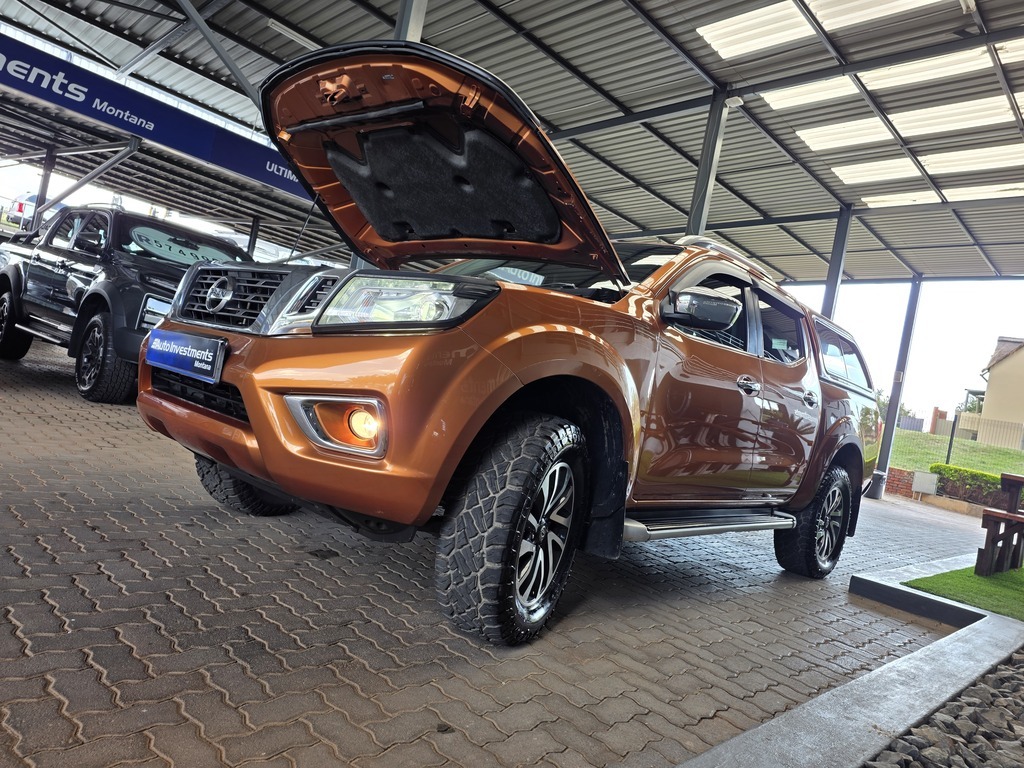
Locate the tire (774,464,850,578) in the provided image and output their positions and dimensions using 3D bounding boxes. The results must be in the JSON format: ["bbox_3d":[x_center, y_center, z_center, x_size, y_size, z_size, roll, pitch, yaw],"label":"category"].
[{"bbox_3d":[2.077,0.928,4.679,0.265,0.765,0.770,10,-1,42],"label":"tire"}]

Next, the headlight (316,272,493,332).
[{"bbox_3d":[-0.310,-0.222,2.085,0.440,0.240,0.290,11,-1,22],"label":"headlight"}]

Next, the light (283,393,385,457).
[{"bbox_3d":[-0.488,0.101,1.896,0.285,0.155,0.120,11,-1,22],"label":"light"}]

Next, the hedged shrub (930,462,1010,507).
[{"bbox_3d":[11.853,2.660,17.400,2.300,0.850,0.600,10,-1,36],"label":"hedged shrub"}]

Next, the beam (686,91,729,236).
[{"bbox_3d":[2.398,-1.361,9.364,0.185,5.490,0.185,10,-1,45],"label":"beam"}]

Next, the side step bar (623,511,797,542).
[{"bbox_3d":[1.002,0.695,3.384,0.180,0.100,1.880,10,-1,42],"label":"side step bar"}]

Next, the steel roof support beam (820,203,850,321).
[{"bbox_3d":[5.776,-0.663,12.763,0.185,5.490,0.185,10,-1,45],"label":"steel roof support beam"}]

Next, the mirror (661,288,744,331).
[{"bbox_3d":[0.782,-0.307,2.787,0.255,0.185,0.190,10,-1,42],"label":"mirror"}]

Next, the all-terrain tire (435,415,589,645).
[{"bbox_3d":[0.024,0.483,2.348,0.265,0.765,0.770,11,-1,22],"label":"all-terrain tire"}]

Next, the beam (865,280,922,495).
[{"bbox_3d":[9.405,0.090,16.610,0.185,5.490,0.185,10,-1,45],"label":"beam"}]

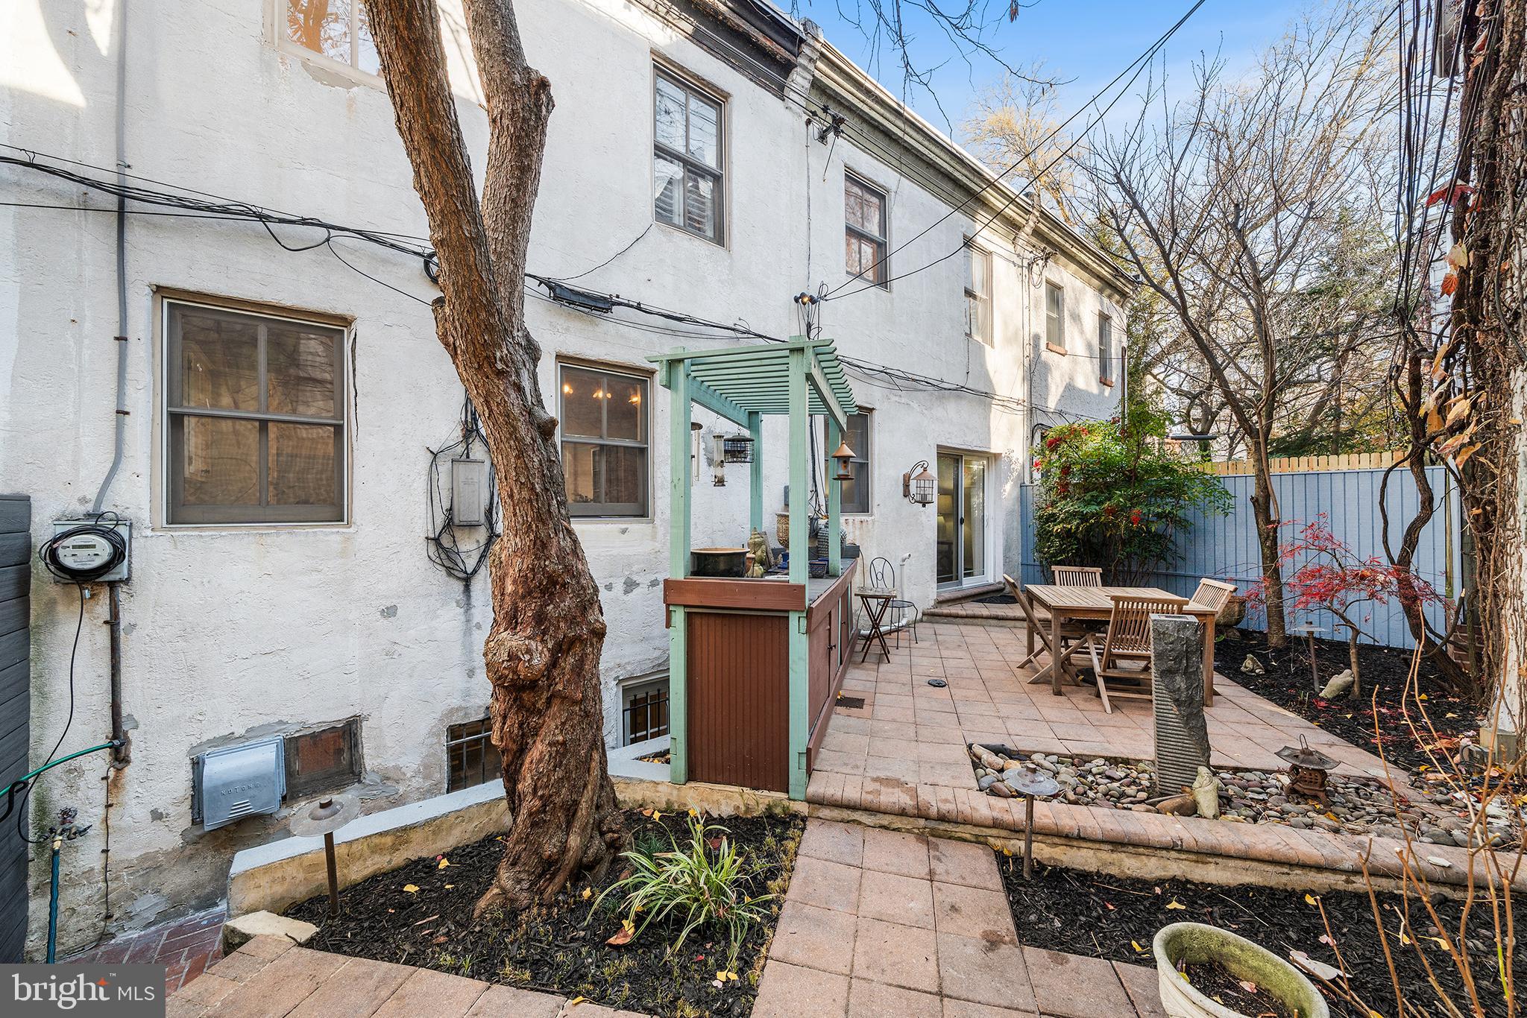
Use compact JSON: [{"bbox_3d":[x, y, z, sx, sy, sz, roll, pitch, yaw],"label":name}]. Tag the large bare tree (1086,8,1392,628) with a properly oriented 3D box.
[{"bbox_3d":[5.300,-1.900,5.700,3.100,6.800,2.900,0,0,-37],"label":"large bare tree"}]

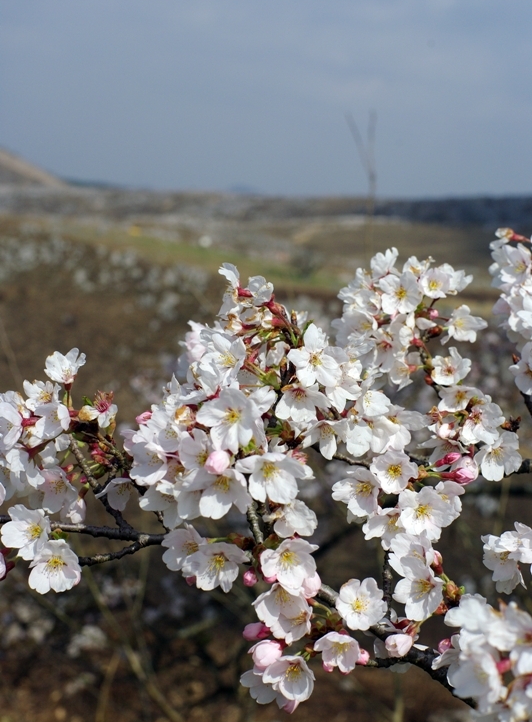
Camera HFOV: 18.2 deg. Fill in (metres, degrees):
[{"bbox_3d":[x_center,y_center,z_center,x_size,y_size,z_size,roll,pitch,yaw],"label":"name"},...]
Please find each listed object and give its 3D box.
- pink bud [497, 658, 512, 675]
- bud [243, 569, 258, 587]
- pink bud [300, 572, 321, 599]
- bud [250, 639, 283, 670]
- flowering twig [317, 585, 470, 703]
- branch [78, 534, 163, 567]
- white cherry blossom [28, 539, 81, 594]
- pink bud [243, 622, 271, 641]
[{"bbox_3d":[0.144,0.183,1.000,0.014,0.009,0.009,-25,0,18],"label":"pink bud"},{"bbox_3d":[-0.009,0.131,1.000,0.009,0.011,0.009,15,-9,0],"label":"bud"},{"bbox_3d":[0.026,0.135,1.000,0.013,0.017,0.013,-6,12,0],"label":"pink bud"},{"bbox_3d":[0.000,0.201,1.140,0.022,0.019,0.019,-45,0,-29],"label":"bud"},{"bbox_3d":[0.078,0.170,1.000,0.094,0.073,0.050,0,6,-3],"label":"flowering twig"},{"bbox_3d":[-0.087,0.114,1.000,0.053,0.011,0.012,-16,0,0],"label":"branch"},{"bbox_3d":[-0.127,0.123,1.000,0.032,0.032,0.016,-1,13,-7],"label":"white cherry blossom"},{"bbox_3d":[-0.006,0.187,1.150,0.021,0.013,0.013,-9,0,-15],"label":"pink bud"}]

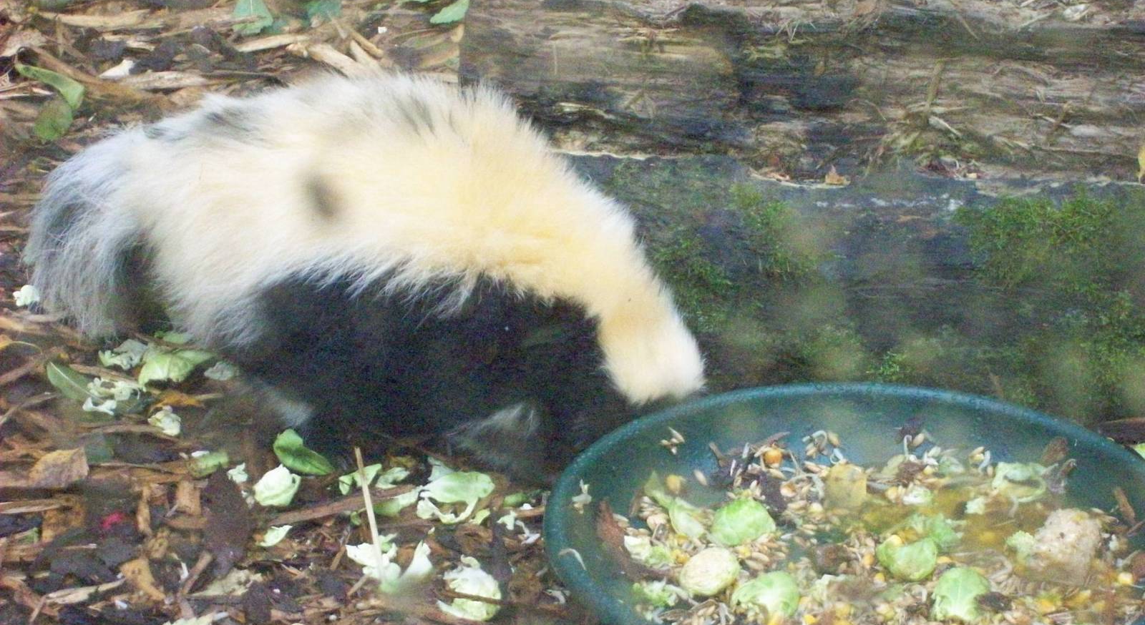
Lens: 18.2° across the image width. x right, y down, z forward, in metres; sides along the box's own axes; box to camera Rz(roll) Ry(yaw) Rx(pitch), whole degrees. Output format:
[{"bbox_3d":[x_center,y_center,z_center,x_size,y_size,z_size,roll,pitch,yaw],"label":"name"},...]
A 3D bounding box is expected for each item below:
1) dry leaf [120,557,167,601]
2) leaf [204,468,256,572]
[{"bbox_3d":[-0.211,0.133,1.759,0.013,0.009,0.034,-15,43,-20],"label":"dry leaf"},{"bbox_3d":[-0.191,0.117,1.988,0.031,0.016,0.092,0,25,0],"label":"leaf"}]

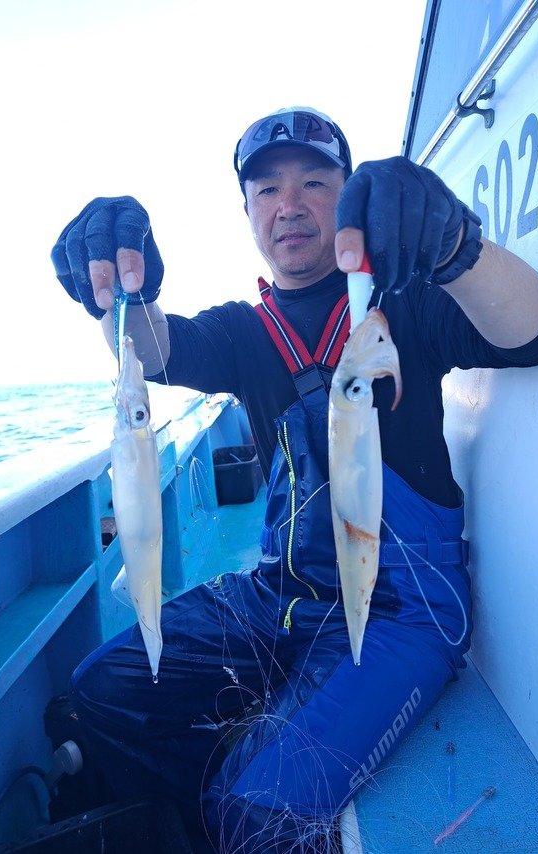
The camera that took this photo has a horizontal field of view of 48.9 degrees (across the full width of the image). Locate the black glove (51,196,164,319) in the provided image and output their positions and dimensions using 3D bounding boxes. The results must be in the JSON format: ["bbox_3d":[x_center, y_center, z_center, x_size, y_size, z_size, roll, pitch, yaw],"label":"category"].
[{"bbox_3d":[-0.137,-0.142,0.505,0.090,0.100,0.110,-1,5,14],"label":"black glove"}]

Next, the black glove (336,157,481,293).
[{"bbox_3d":[0.109,-0.158,0.470,0.098,0.100,0.120,-1,5,18],"label":"black glove"}]

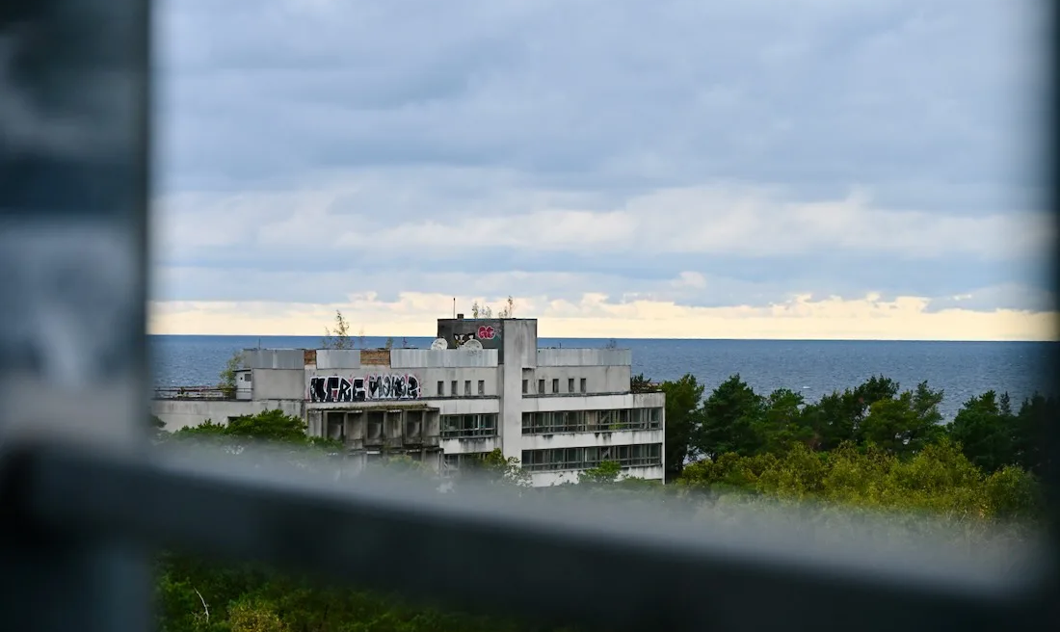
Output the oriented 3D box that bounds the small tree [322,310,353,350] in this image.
[{"bbox_3d":[-15.620,1.253,335.000,2.450,3.550,2.300,0,0,-3],"label":"small tree"}]

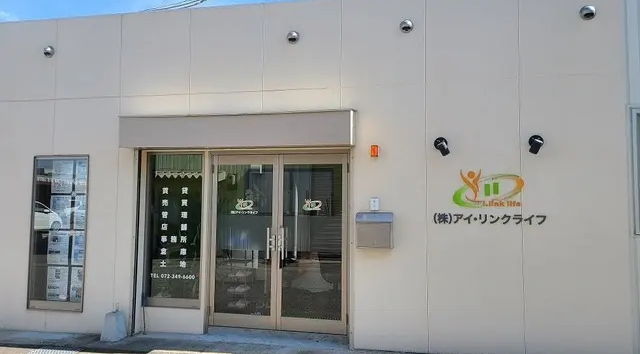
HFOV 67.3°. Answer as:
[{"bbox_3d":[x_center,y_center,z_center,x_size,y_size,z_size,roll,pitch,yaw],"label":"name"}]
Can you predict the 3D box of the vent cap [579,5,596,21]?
[{"bbox_3d":[2.704,-1.656,4.850,0.142,0.138,0.085,0,-4,12],"label":"vent cap"}]

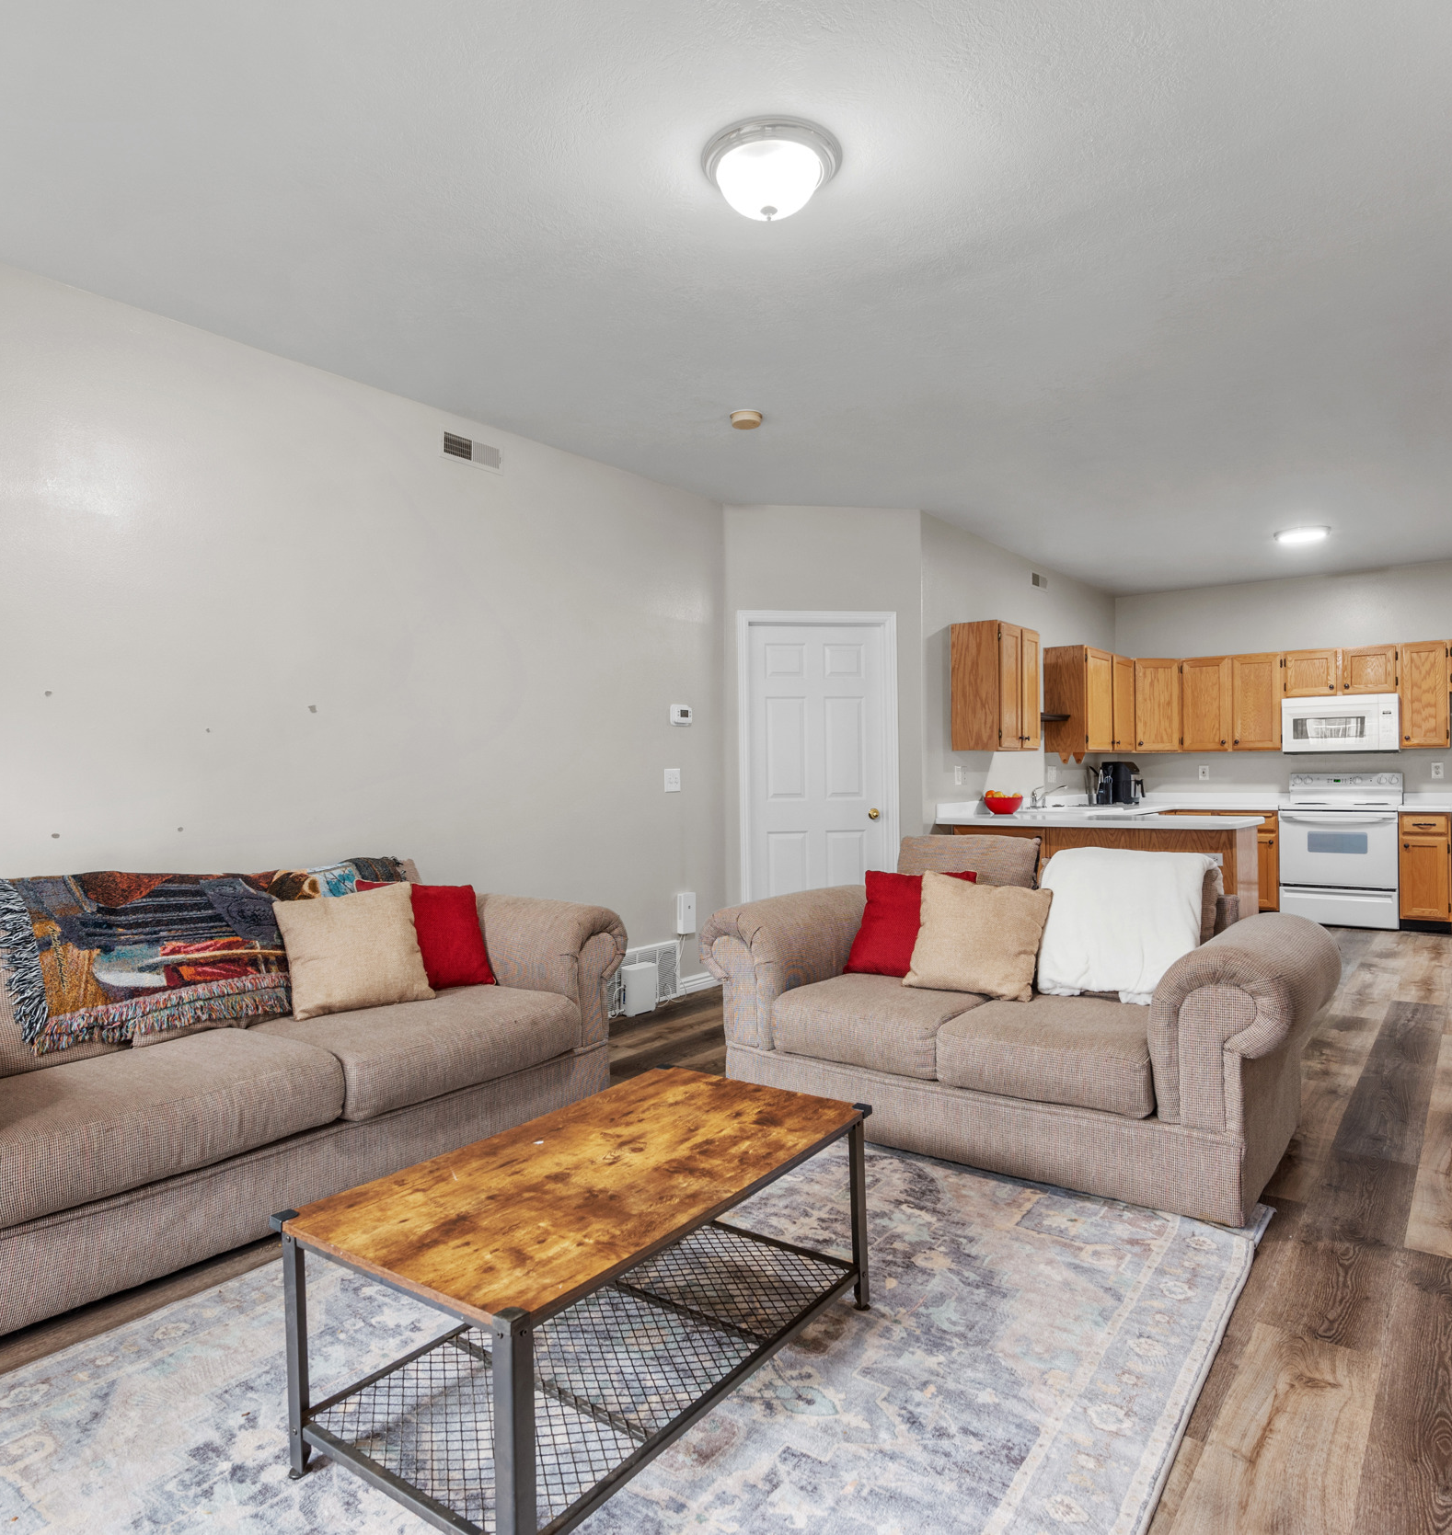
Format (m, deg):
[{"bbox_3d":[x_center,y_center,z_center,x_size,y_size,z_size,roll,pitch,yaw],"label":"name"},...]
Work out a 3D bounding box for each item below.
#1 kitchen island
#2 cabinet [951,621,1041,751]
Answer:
[{"bbox_3d":[2.178,0.766,5.613,1.640,0.920,0.790,-1,0,38],"label":"kitchen island"},{"bbox_3d":[1.740,-0.497,6.136,0.325,0.785,0.700,-1,0,38],"label":"cabinet"}]

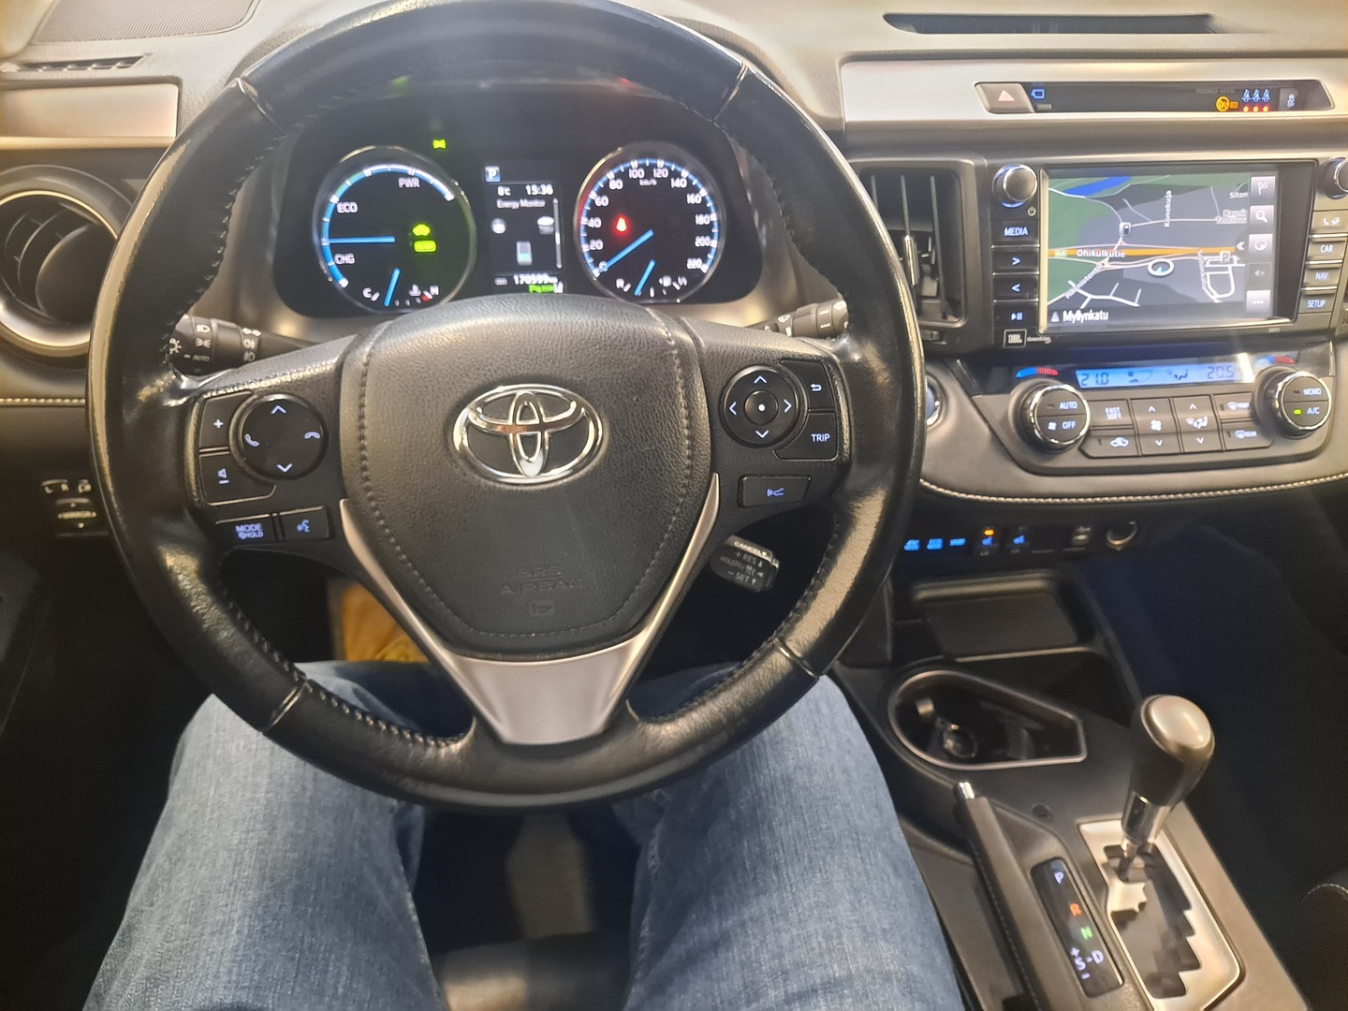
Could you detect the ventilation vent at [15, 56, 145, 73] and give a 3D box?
[{"bbox_3d":[-0.336,-0.249,0.550,0.071,0.010,0.018,-4,35,-8],"label":"ventilation vent"}]

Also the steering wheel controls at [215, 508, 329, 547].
[{"bbox_3d":[-0.178,0.010,0.433,0.049,0.015,0.010,-4,11,-9],"label":"steering wheel controls"}]

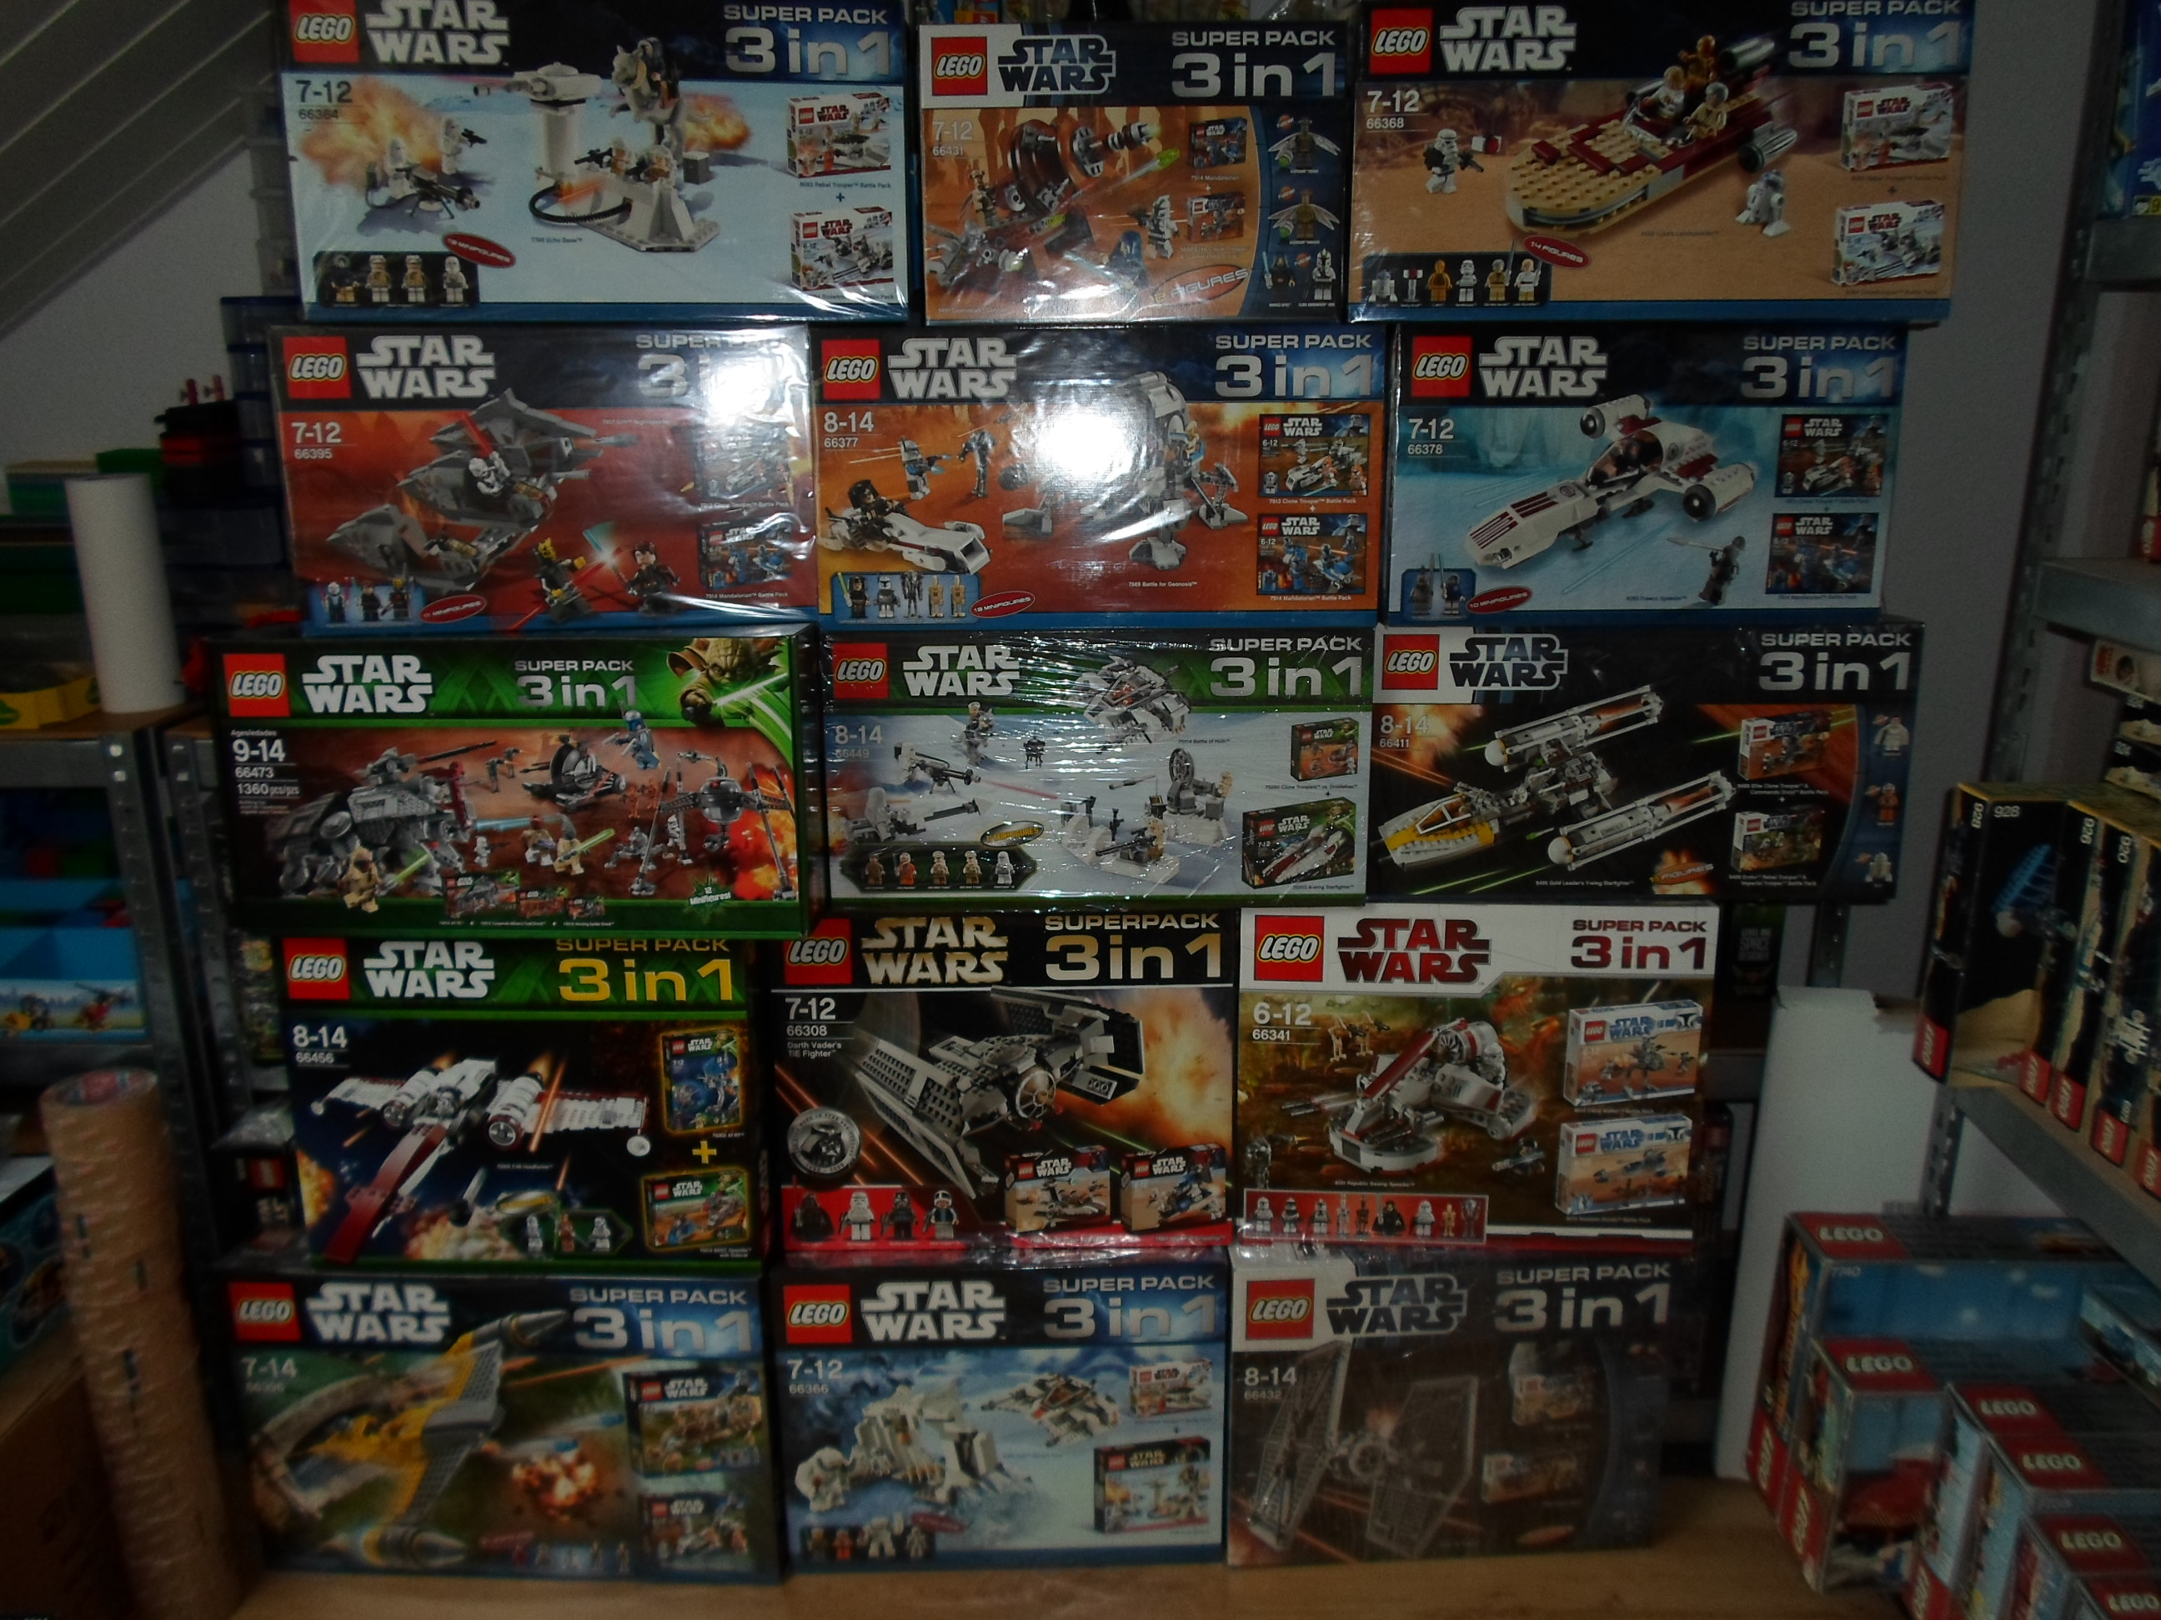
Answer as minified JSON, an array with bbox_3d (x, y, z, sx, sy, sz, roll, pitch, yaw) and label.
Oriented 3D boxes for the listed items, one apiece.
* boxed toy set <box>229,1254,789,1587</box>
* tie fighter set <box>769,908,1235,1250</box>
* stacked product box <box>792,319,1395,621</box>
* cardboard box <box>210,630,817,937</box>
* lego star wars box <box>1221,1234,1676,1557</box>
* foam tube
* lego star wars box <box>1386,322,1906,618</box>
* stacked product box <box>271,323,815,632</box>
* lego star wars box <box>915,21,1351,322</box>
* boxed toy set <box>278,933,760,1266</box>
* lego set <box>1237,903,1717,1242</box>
[{"bbox_3d":[-0.602,0.645,1.686,0.564,0.356,0.095,0,11,2],"label":"boxed toy set"},{"bbox_3d":[-0.079,0.277,1.674,0.479,0.374,0.090,-1,11,0],"label":"tie fighter set"},{"bbox_3d":[0.019,-0.323,1.532,0.541,0.283,0.085,-1,11,-2],"label":"stacked product box"},{"bbox_3d":[-0.529,-0.029,1.515,0.537,0.284,0.130,0,11,1],"label":"cardboard box"},{"bbox_3d":[0.391,0.636,1.714,0.471,0.347,0.090,-1,11,-2],"label":"lego star wars box"},{"bbox_3d":[-1.198,-0.275,1.967,0.091,0.285,0.091,-7,13,-30],"label":"foam tube"},{"bbox_3d":[0.540,-0.327,1.535,0.489,0.279,0.080,-1,11,-2],"label":"lego star wars box"},{"bbox_3d":[-0.497,-0.316,1.504,0.485,0.281,0.080,-1,11,-3],"label":"stacked product box"},{"bbox_3d":[0.049,-0.587,1.467,0.386,0.259,0.080,-1,11,0],"label":"lego star wars box"},{"bbox_3d":[-0.565,0.283,1.636,0.469,0.376,0.100,0,11,1],"label":"boxed toy set"},{"bbox_3d":[0.408,0.275,1.670,0.486,0.377,0.090,0,11,1],"label":"lego set"}]

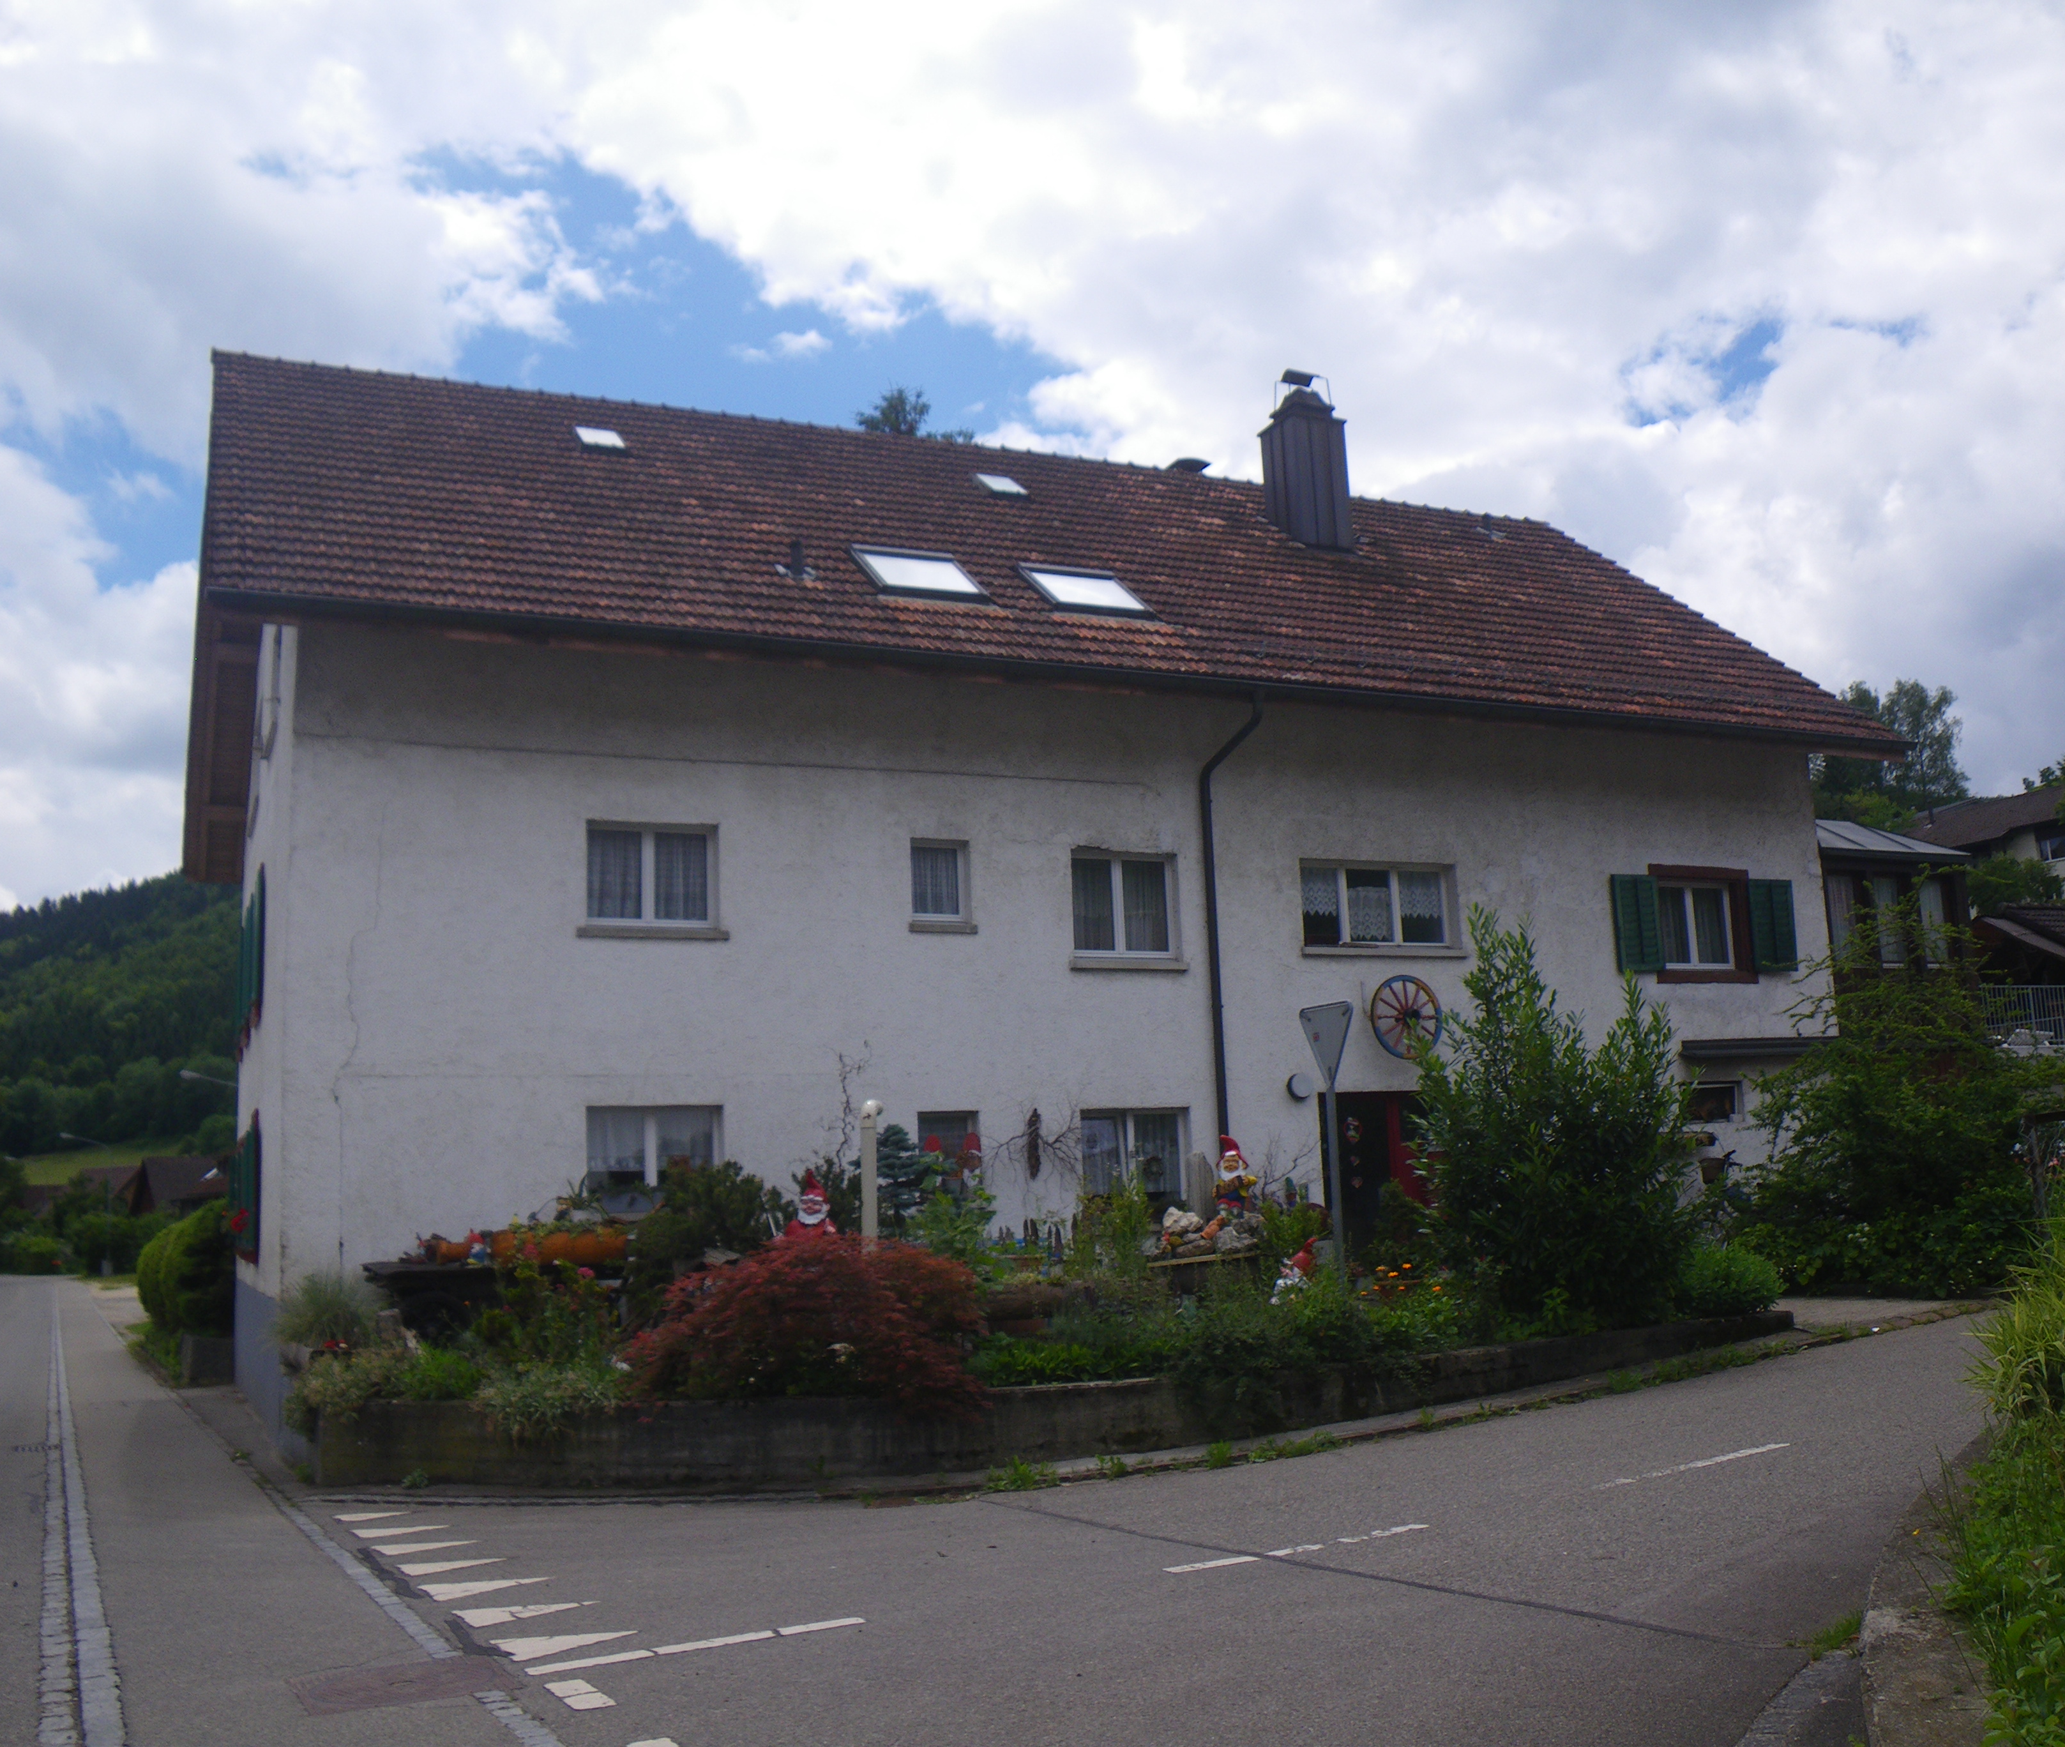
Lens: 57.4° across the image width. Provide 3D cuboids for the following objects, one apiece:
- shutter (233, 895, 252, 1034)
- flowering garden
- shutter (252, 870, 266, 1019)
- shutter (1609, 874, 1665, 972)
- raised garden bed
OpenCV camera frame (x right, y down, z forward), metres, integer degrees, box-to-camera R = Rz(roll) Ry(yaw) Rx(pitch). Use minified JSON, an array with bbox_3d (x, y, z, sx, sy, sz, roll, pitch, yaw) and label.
[{"bbox_3d":[-9.185,1.072,22.053,0.060,1.437,0.658,2,-11,-25],"label":"shutter"},{"bbox_3d":[0.094,2.246,15.424,11.281,3.642,4.553,2,-11,-25],"label":"flowering garden"},{"bbox_3d":[-8.043,0.680,19.602,0.060,1.427,0.658,2,-11,-25],"label":"shutter"},{"bbox_3d":[7.211,0.600,22.417,0.727,1.172,0.060,2,-11,-25],"label":"shutter"},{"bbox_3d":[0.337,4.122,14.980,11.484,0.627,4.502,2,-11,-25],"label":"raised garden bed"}]

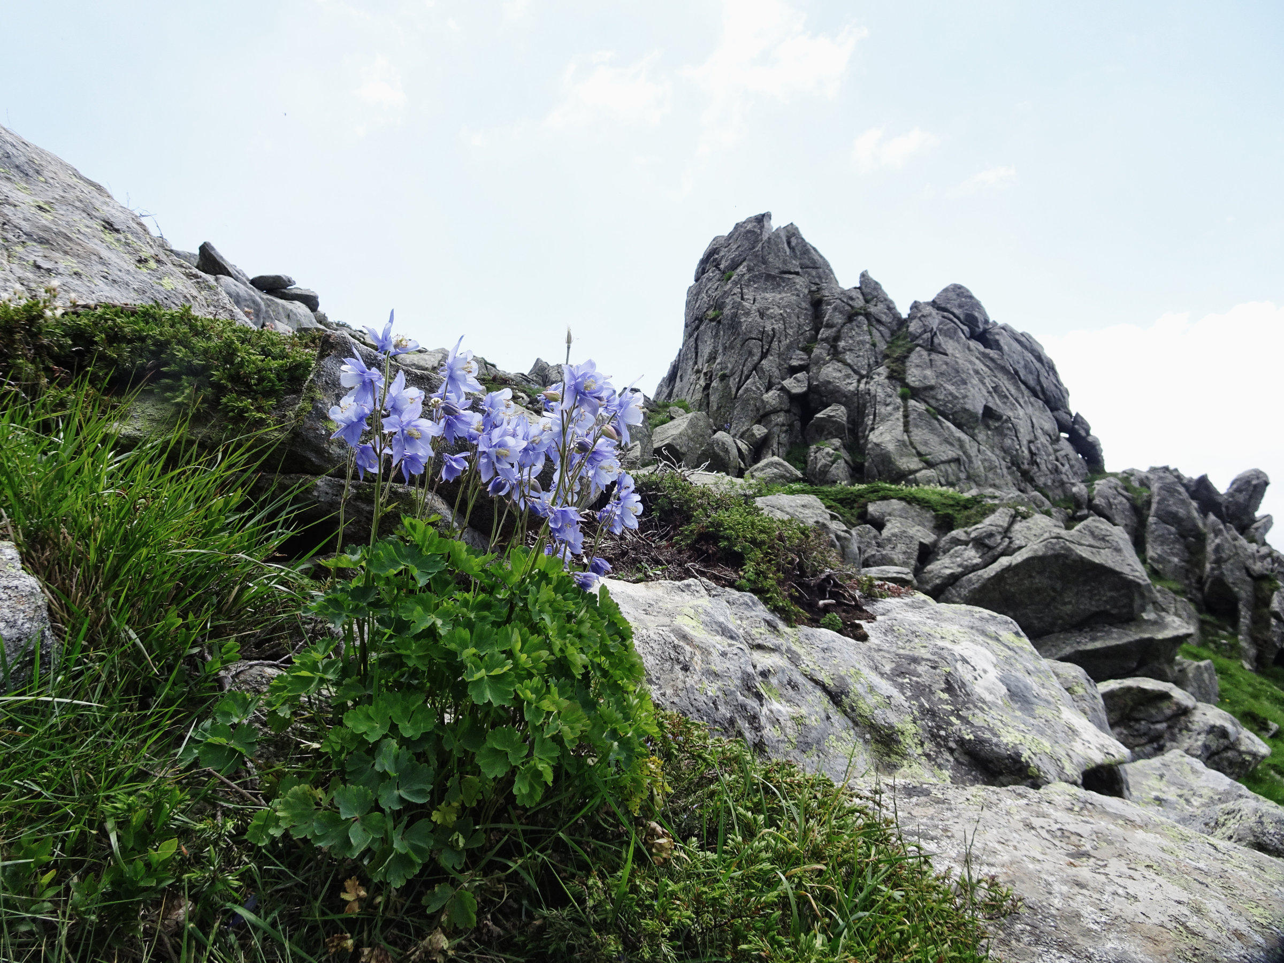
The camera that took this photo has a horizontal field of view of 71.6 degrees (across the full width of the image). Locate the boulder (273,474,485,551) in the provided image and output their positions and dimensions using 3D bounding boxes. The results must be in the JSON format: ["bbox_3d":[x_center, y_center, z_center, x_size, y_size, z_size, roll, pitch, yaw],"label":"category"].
[{"bbox_3d":[-0.443,0.052,1.500,0.374,0.130,0.243,1,-4,-16],"label":"boulder"}]

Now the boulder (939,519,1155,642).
[{"bbox_3d":[2.501,0.592,5.500,1.314,0.733,0.985,-2,-4,24],"label":"boulder"}]

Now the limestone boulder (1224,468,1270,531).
[{"bbox_3d":[6.449,0.193,9.500,0.492,0.674,0.468,-3,-5,34],"label":"limestone boulder"}]

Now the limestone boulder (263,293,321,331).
[{"bbox_3d":[-1.691,-0.819,4.300,0.300,0.208,0.270,2,-4,-22],"label":"limestone boulder"}]

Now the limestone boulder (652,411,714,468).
[{"bbox_3d":[0.439,-0.450,9.500,0.674,0.610,0.607,0,-4,3],"label":"limestone boulder"}]

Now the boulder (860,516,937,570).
[{"bbox_3d":[1.875,0.450,6.500,0.549,0.395,0.467,-1,-4,16],"label":"boulder"}]

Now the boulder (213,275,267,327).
[{"bbox_3d":[-1.895,-0.849,4.200,0.268,0.246,0.268,2,-4,-25],"label":"boulder"}]

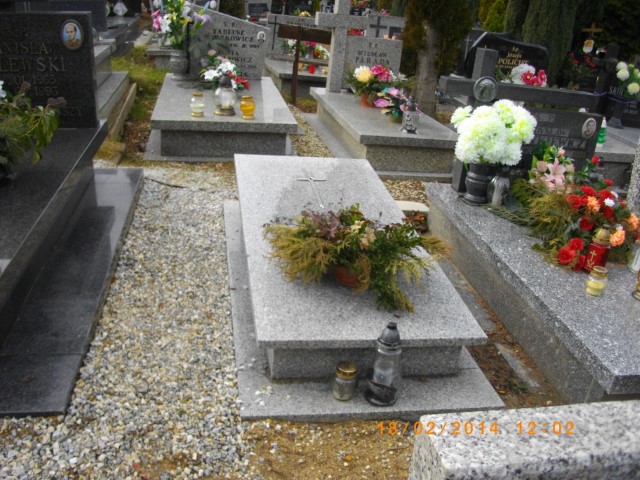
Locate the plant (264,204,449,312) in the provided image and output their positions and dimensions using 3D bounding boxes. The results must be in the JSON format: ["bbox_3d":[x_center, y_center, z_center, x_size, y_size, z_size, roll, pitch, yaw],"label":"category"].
[{"bbox_3d":[0.138,0.038,2.438,0.750,0.260,0.480,1,24,-11],"label":"plant"}]

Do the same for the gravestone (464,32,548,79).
[{"bbox_3d":[2.480,-2.413,7.835,1.150,0.630,0.100,-1,24,-16],"label":"gravestone"}]

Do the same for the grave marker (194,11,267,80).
[{"bbox_3d":[-0.981,-2.077,6.215,0.840,0.710,0.100,-1,24,-16],"label":"grave marker"}]

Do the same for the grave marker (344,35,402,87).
[{"bbox_3d":[0.546,-1.798,6.082,0.590,0.505,0.100,0,24,-11],"label":"grave marker"}]

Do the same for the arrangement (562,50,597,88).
[{"bbox_3d":[3.433,-2.265,7.858,0.420,0.480,0.370,1,24,-11],"label":"arrangement"}]

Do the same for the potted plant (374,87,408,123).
[{"bbox_3d":[0.615,-1.138,4.978,0.310,0.285,0.280,0,24,-11],"label":"potted plant"}]

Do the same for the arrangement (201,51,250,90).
[{"bbox_3d":[-0.915,-1.638,5.711,0.460,0.330,0.360,0,24,-11],"label":"arrangement"}]

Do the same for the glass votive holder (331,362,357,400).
[{"bbox_3d":[0.085,0.490,2.052,0.073,0.132,0.073,1,24,-11],"label":"glass votive holder"}]

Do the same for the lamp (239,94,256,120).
[{"bbox_3d":[-0.550,-1.026,4.577,0.115,0.166,0.115,1,24,-11],"label":"lamp"}]

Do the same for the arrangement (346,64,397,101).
[{"bbox_3d":[0.478,-1.407,5.442,0.440,0.355,0.360,0,24,-11],"label":"arrangement"}]

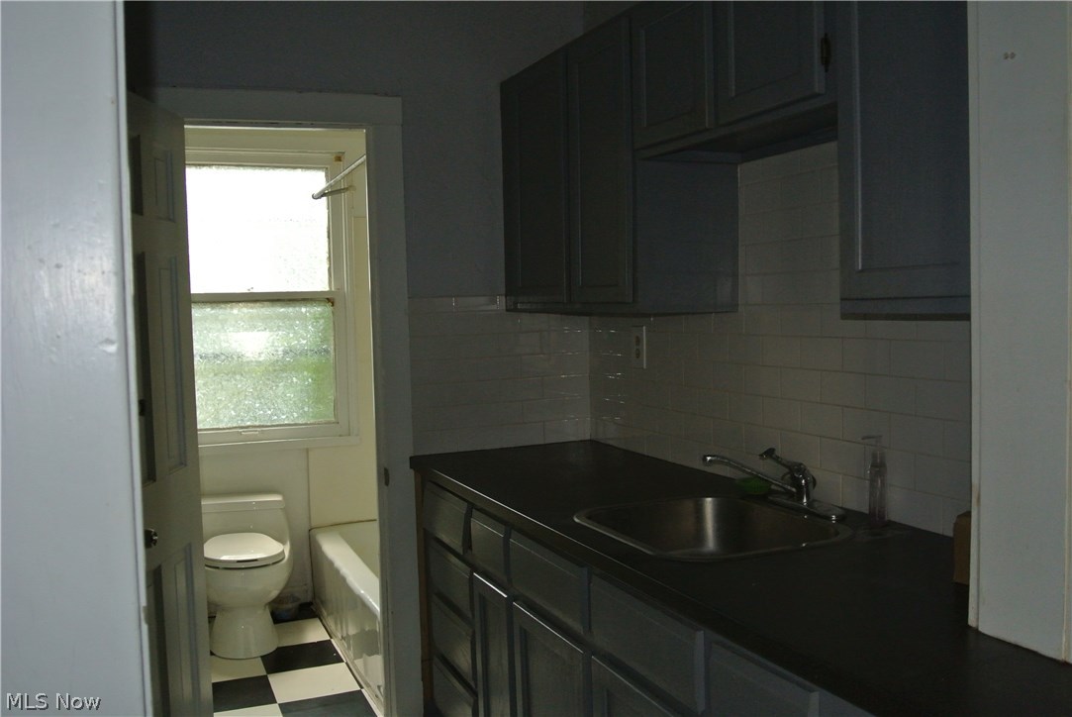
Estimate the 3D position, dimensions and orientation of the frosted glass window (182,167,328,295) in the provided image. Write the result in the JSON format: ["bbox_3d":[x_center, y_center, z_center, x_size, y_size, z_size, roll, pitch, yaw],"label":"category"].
[{"bbox_3d":[-1.313,-0.597,4.692,0.708,0.584,0.040,-3,3,-22],"label":"frosted glass window"}]

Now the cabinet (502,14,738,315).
[{"bbox_3d":[0.207,-0.509,3.003,0.307,0.747,0.926,-3,3,-22],"label":"cabinet"}]

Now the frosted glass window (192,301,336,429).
[{"bbox_3d":[-1.283,0.028,4.690,0.706,0.580,0.040,-3,3,-22],"label":"frosted glass window"}]

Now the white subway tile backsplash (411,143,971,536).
[{"bbox_3d":[0.228,-0.074,2.558,0.656,0.829,1.800,-3,3,-22],"label":"white subway tile backsplash"}]

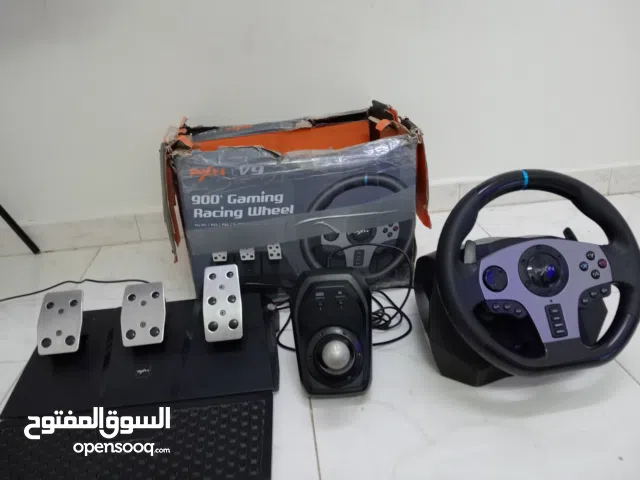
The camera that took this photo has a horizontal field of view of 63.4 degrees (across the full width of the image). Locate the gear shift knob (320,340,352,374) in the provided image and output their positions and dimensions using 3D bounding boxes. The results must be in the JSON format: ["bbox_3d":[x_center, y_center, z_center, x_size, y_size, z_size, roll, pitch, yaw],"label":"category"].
[{"bbox_3d":[0.023,0.162,0.720,0.040,0.040,0.040,-6,26,-5],"label":"gear shift knob"}]

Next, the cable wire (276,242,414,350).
[{"bbox_3d":[0.039,0.093,0.928,0.250,0.120,0.170,-6,26,-5],"label":"cable wire"}]

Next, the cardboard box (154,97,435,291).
[{"bbox_3d":[-0.049,-0.081,1.083,0.445,0.310,0.272,-6,26,-5],"label":"cardboard box"}]

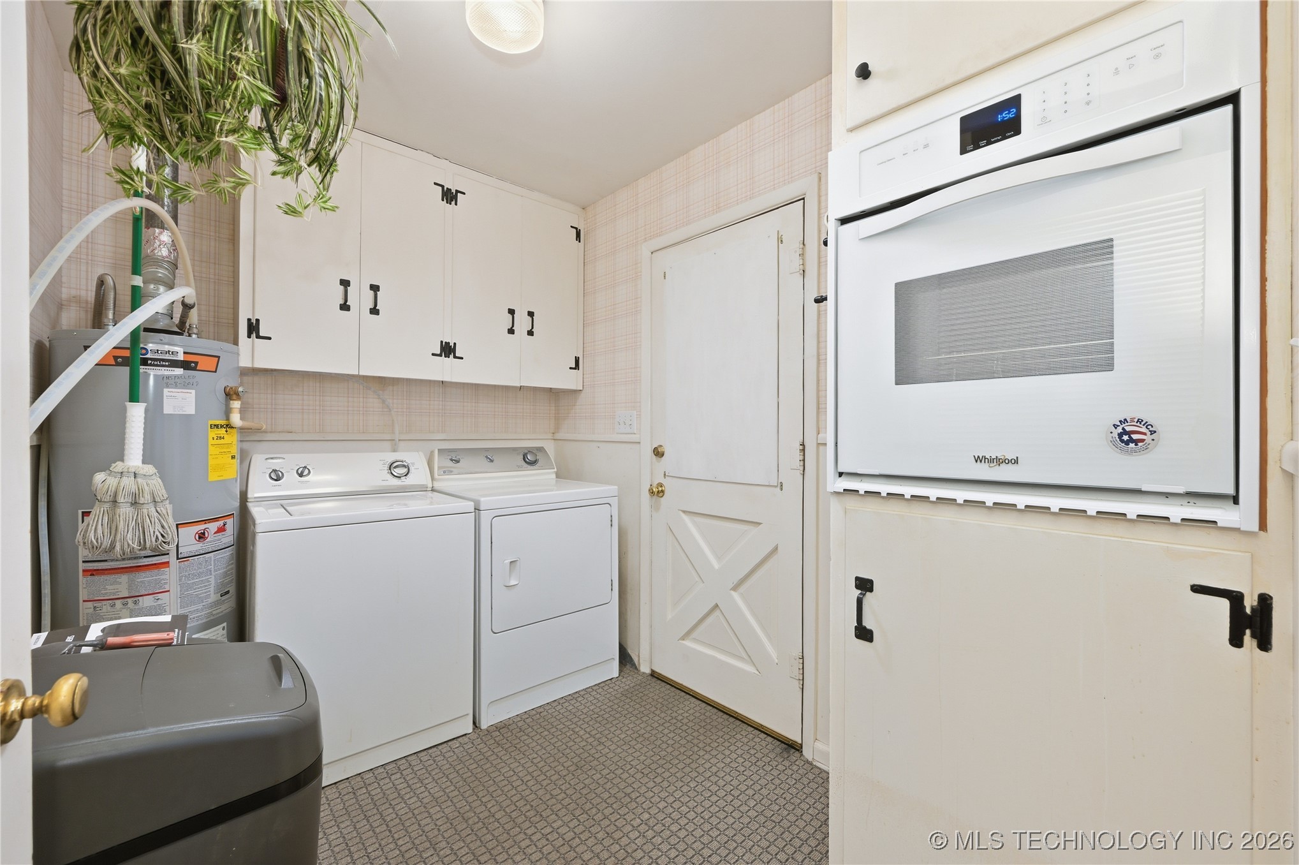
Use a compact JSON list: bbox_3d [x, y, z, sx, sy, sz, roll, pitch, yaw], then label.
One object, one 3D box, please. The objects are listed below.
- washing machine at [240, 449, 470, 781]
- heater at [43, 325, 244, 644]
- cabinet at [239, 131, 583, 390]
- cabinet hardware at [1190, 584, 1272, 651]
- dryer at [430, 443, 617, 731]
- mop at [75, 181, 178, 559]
[{"bbox_3d":[-1.163,0.642,2.011,0.676,1.080,0.650,0,0,-41],"label":"washing machine"},{"bbox_3d":[-1.740,0.432,1.773,0.470,1.500,0.470,0,0,-44],"label":"heater"},{"bbox_3d":[-1.075,-0.773,2.545,1.550,1.050,0.326,0,0,-41],"label":"cabinet"},{"bbox_3d":[0.792,0.253,0.690,0.012,0.076,0.074,0,0,-41],"label":"cabinet hardware"},{"bbox_3d":[-0.640,0.636,2.493,0.680,1.090,0.700,0,0,-41],"label":"dryer"},{"bbox_3d":[-1.500,-0.236,1.468,0.150,1.203,0.200,0,-1,44],"label":"mop"}]

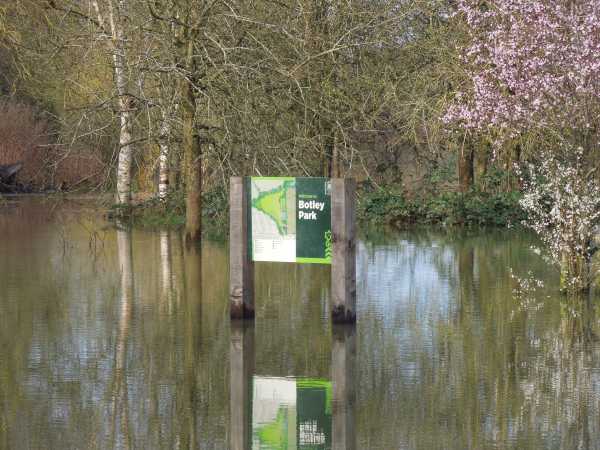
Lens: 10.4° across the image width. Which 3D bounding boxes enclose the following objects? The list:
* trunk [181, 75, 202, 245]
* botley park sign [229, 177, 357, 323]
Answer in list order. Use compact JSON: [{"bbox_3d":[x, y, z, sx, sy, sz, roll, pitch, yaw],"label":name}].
[{"bbox_3d":[-1.871,-1.128,57.000,0.320,2.900,0.320,-2,1,0],"label":"trunk"},{"bbox_3d":[-0.064,0.247,32.500,1.440,1.430,0.185,1,2,40],"label":"botley park sign"}]

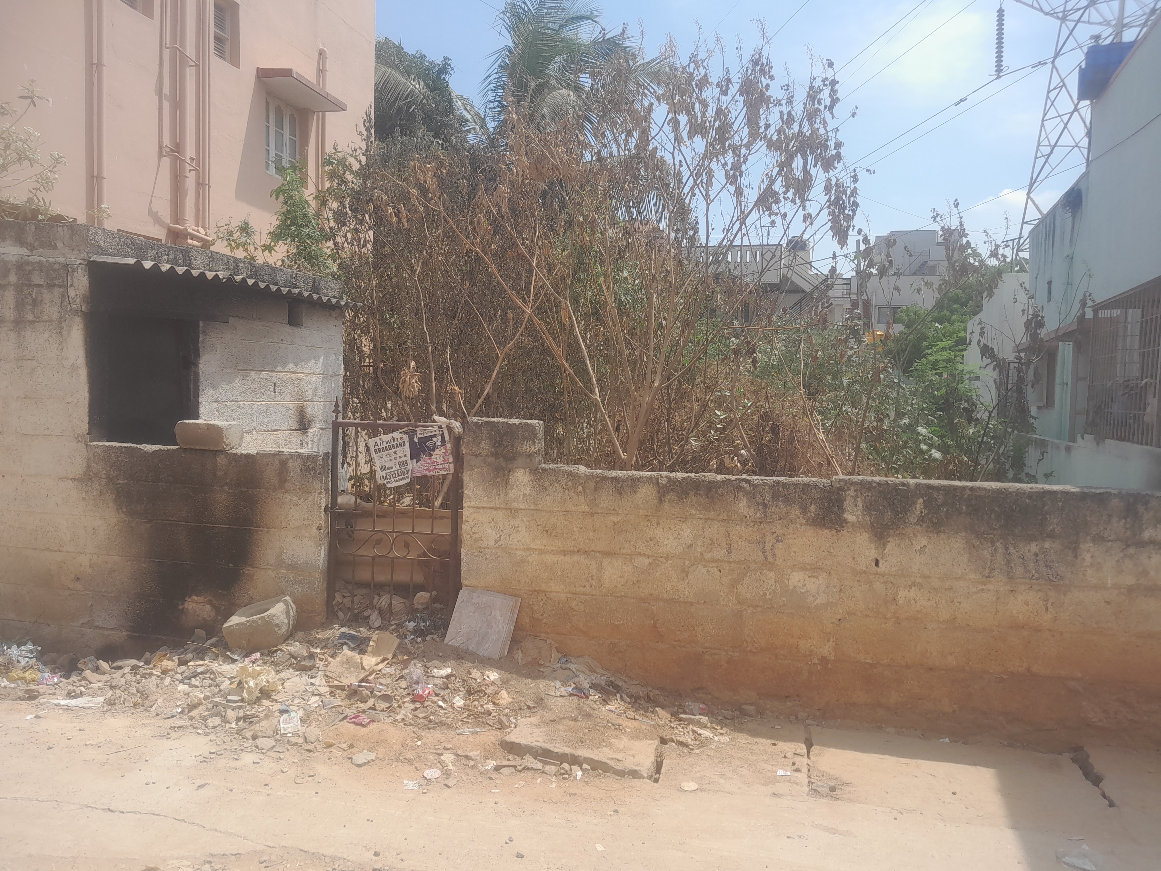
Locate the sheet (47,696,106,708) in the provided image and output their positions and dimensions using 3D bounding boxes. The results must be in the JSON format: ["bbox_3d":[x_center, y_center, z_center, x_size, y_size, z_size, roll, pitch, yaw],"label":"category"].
[{"bbox_3d":[-2.562,1.353,4.596,0.280,0.030,0.140,0,0,4],"label":"sheet"}]

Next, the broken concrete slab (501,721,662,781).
[{"bbox_3d":[0.016,1.359,3.927,0.632,0.075,0.450,10,3,12],"label":"broken concrete slab"}]

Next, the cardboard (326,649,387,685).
[{"bbox_3d":[-1.135,1.152,4.502,0.268,0.060,0.227,7,20,32],"label":"cardboard"}]

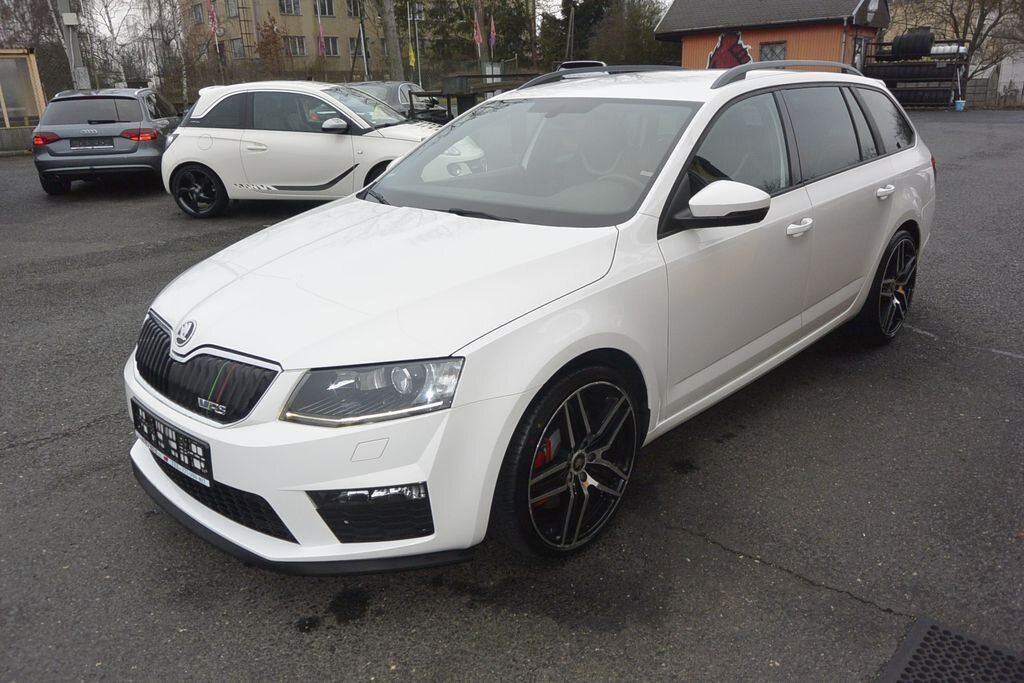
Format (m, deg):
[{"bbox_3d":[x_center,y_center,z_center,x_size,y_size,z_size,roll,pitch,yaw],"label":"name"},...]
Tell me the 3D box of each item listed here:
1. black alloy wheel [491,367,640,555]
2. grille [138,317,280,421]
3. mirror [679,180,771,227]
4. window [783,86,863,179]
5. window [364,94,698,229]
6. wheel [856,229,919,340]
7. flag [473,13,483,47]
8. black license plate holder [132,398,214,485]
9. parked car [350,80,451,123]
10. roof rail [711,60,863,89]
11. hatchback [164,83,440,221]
[{"bbox_3d":[0.150,0.349,2.374,0.225,0.640,0.640,15,25,41],"label":"black alloy wheel"},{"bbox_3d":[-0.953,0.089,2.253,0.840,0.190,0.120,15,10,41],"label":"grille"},{"bbox_3d":[0.706,-0.461,2.531,0.230,0.160,0.190,15,25,41],"label":"mirror"},{"bbox_3d":[1.360,-0.920,3.348,0.632,0.383,0.045,-20,4,-42],"label":"window"},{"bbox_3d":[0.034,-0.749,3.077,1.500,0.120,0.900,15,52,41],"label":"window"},{"bbox_3d":[2.009,-0.312,4.212,0.225,0.640,0.640,16,26,42],"label":"wheel"},{"bbox_3d":[-1.247,-11.280,27.770,0.392,1.138,0.250,-2,19,-2],"label":"flag"},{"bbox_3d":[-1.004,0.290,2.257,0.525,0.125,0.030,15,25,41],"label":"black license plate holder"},{"bbox_3d":[-2.760,-4.980,17.000,1.830,1.460,4.750,2,19,9],"label":"parked car"},{"bbox_3d":[1.331,-1.226,3.522,0.070,0.100,1.630,15,25,40],"label":"roof rail"},{"bbox_3d":[-2.177,-2.322,9.065,3.700,1.480,1.740,2,19,9],"label":"hatchback"}]

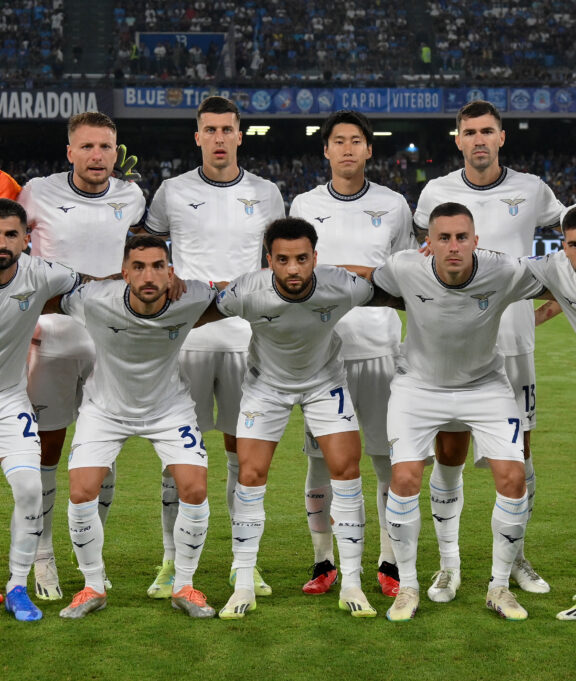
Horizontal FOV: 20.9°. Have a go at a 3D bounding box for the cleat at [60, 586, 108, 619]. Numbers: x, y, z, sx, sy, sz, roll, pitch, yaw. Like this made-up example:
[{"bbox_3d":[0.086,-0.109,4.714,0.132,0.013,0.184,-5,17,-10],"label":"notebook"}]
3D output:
[{"bbox_3d":[-0.753,0.960,5.740,0.100,0.105,0.270,3,5,33],"label":"cleat"}]

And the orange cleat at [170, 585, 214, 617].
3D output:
[{"bbox_3d":[-0.354,0.962,5.796,0.105,0.100,0.280,-3,5,-32],"label":"orange cleat"}]

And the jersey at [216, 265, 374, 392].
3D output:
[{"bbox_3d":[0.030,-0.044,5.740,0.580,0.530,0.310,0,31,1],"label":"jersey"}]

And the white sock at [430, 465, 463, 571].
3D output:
[{"bbox_3d":[0.623,0.687,6.140,0.122,0.425,0.135,1,4,10],"label":"white sock"}]

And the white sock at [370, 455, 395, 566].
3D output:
[{"bbox_3d":[0.392,0.660,6.065,0.112,0.423,0.125,-2,4,-20],"label":"white sock"}]

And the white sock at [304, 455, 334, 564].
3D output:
[{"bbox_3d":[0.138,0.660,6.065,0.112,0.424,0.125,0,4,25],"label":"white sock"}]

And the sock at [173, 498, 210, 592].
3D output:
[{"bbox_3d":[-0.354,0.740,5.670,0.122,0.349,0.130,-4,21,-28],"label":"sock"}]

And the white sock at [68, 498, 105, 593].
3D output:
[{"bbox_3d":[-0.717,0.740,5.660,0.122,0.351,0.130,5,20,25],"label":"white sock"}]

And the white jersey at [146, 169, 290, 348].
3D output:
[{"bbox_3d":[-0.279,-0.317,6.040,0.550,0.710,0.290,0,6,-2],"label":"white jersey"}]

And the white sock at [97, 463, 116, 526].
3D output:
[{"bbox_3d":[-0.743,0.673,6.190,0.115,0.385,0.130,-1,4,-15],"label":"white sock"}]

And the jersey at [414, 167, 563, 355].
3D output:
[{"bbox_3d":[0.776,-0.308,6.050,0.573,0.724,0.290,0,4,4],"label":"jersey"}]

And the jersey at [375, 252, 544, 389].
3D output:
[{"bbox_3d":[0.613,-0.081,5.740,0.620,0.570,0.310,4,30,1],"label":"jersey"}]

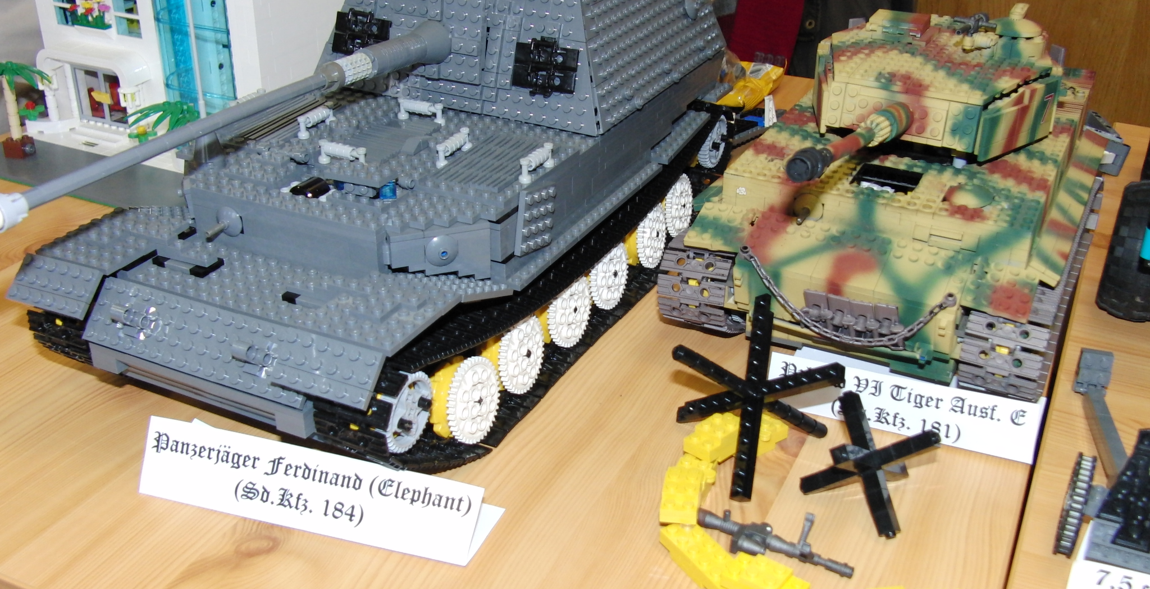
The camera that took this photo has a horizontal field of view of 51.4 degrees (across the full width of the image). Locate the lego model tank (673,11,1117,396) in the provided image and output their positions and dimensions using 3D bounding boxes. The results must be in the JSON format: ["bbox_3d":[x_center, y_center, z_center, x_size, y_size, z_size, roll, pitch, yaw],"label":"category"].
[{"bbox_3d":[0.212,-0.095,0.730,0.207,0.170,0.330,14,32,22],"label":"lego model tank"}]

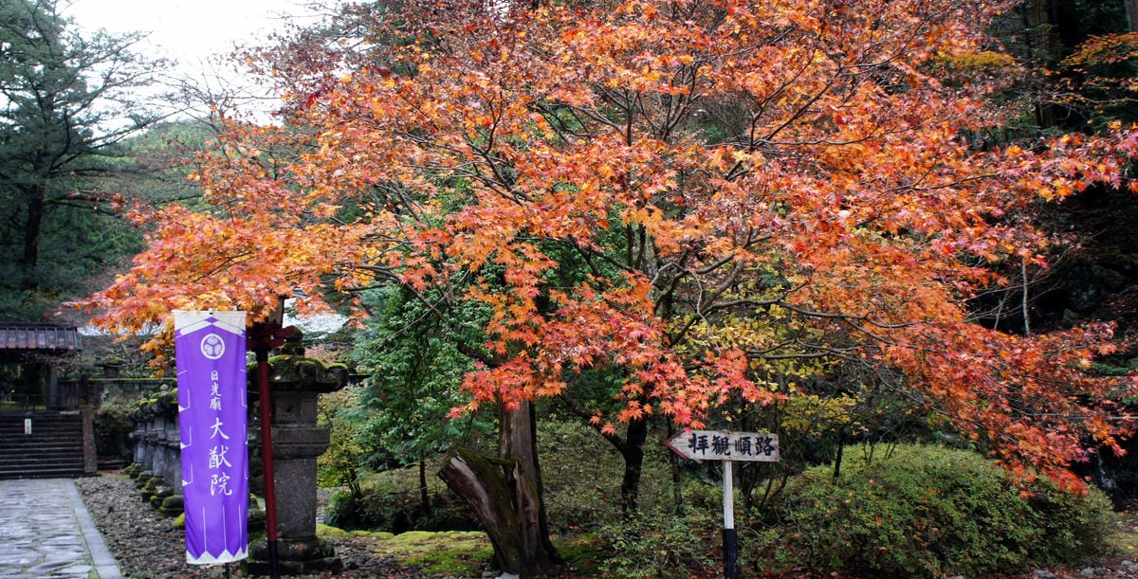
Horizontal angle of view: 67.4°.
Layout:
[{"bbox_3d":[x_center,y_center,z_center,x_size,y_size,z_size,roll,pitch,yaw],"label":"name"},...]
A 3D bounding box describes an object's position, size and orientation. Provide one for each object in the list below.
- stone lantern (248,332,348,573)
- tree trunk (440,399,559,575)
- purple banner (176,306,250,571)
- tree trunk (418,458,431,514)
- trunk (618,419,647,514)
[{"bbox_3d":[-2.993,1.702,9.379,1.100,2.579,1.100,4,-9,-32],"label":"stone lantern"},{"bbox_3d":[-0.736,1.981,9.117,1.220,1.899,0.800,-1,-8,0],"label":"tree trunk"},{"bbox_3d":[-2.219,0.908,5.329,0.430,1.559,0.060,-3,-8,-17],"label":"purple banner"},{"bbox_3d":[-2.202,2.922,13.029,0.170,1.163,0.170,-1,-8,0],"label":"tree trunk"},{"bbox_3d":[0.845,2.434,11.502,0.360,1.630,0.300,-1,-8,0],"label":"trunk"}]

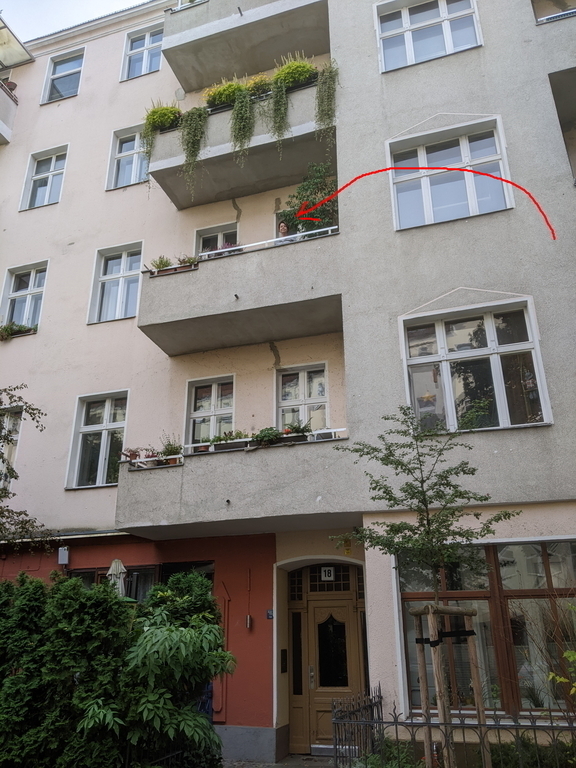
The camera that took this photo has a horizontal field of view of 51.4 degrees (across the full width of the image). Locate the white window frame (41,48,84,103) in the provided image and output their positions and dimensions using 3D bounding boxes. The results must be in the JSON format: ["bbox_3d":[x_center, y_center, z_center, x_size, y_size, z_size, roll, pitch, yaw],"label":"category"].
[{"bbox_3d":[-5.842,-8.028,15.734,1.150,1.711,0.200,-7,-23,17],"label":"white window frame"}]

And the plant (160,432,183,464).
[{"bbox_3d":[-1.845,1.023,9.493,0.291,0.480,0.280,0,-22,0],"label":"plant"}]

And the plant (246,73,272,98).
[{"bbox_3d":[-0.553,-5.803,11.647,0.484,0.401,0.300,-7,-23,17],"label":"plant"}]

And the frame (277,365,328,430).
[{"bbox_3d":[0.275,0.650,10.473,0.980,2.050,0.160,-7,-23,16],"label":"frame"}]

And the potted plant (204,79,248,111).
[{"bbox_3d":[-1.306,-5.844,12.237,0.920,0.620,0.420,-7,-23,16],"label":"potted plant"}]

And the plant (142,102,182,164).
[{"bbox_3d":[-2.514,-5.027,12.022,0.743,1.326,0.400,-7,-23,17],"label":"plant"}]

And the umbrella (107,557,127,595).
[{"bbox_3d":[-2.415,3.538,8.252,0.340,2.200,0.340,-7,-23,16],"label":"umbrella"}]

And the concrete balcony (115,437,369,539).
[{"bbox_3d":[-0.667,1.744,9.587,3.880,1.120,1.280,-7,-23,16],"label":"concrete balcony"}]

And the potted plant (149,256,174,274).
[{"bbox_3d":[-2.349,-2.175,11.149,0.500,0.380,0.280,-7,-23,16],"label":"potted plant"}]

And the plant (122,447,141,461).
[{"bbox_3d":[-2.529,1.131,9.745,0.306,0.240,0.250,-7,-23,17],"label":"plant"}]

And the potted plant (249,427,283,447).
[{"bbox_3d":[-0.333,0.825,9.255,0.500,0.360,0.340,-7,-23,16],"label":"potted plant"}]

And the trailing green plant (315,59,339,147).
[{"bbox_3d":[0.691,-5.069,10.808,0.382,1.951,0.250,-7,-23,17],"label":"trailing green plant"}]

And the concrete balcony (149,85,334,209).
[{"bbox_3d":[-0.774,-4.836,12.406,3.888,1.217,1.222,-7,-25,16],"label":"concrete balcony"}]

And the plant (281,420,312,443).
[{"bbox_3d":[0.126,0.707,8.898,0.454,0.275,0.250,-7,-23,17],"label":"plant"}]

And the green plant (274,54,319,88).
[{"bbox_3d":[0.145,-6.055,11.834,0.900,0.700,0.450,-7,-23,16],"label":"green plant"}]

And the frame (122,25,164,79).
[{"bbox_3d":[-3.601,-8.296,15.059,1.150,1.720,0.200,-7,-23,17],"label":"frame"}]

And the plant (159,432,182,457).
[{"bbox_3d":[-1.892,1.075,9.701,0.400,0.520,0.350,-7,-23,16],"label":"plant"}]

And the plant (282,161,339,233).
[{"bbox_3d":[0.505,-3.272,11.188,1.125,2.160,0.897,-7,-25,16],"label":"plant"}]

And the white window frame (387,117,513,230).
[{"bbox_3d":[2.680,-3.472,10.034,1.874,1.940,0.253,-7,-25,16],"label":"white window frame"}]

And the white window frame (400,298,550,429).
[{"bbox_3d":[2.569,-0.211,8.388,1.868,1.858,0.220,-7,-23,17],"label":"white window frame"}]

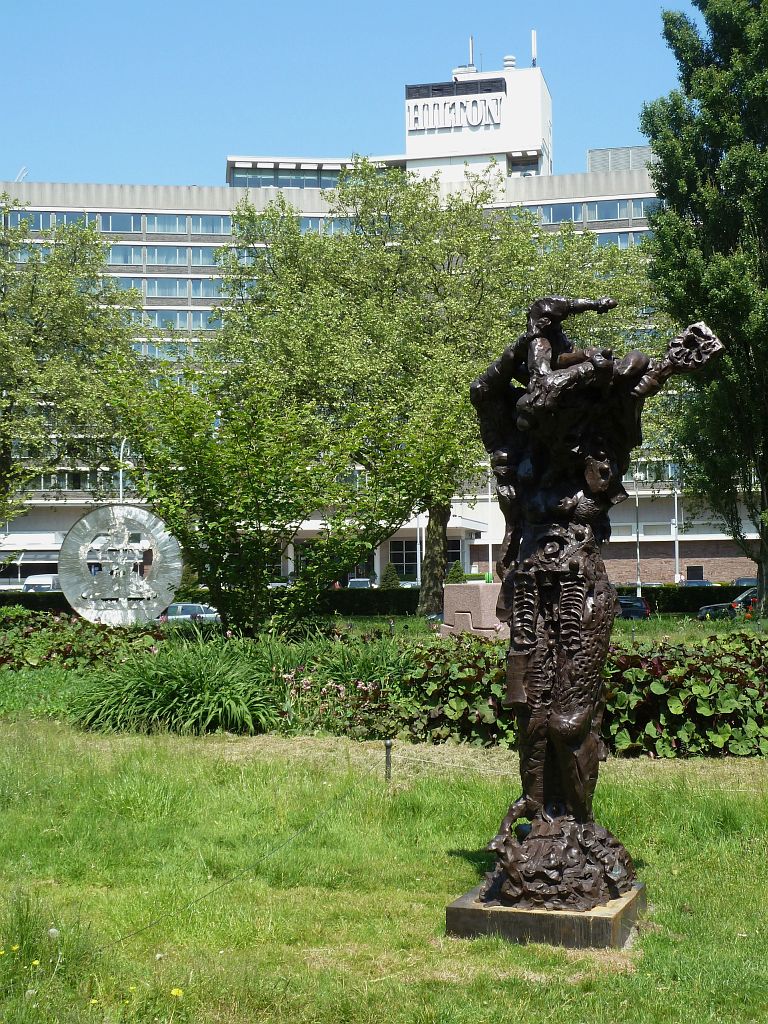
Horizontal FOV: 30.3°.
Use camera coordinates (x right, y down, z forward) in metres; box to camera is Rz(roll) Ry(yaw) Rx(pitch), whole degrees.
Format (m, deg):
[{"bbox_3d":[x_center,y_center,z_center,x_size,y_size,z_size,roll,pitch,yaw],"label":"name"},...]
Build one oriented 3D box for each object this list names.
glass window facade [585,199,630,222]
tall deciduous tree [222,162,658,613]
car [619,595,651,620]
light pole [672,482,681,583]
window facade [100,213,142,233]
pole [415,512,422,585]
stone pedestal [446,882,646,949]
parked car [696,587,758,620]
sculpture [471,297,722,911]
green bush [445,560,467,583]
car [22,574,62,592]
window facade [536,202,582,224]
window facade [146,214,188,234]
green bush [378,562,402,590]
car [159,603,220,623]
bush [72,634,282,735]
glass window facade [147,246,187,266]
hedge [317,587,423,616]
[{"bbox_3d":[19.311,-25.928,122.411,3.960,1.800,0.200,-1,-3,11],"label":"glass window facade"},{"bbox_3d":[2.313,-4.964,58.316,17.900,19.000,16.000,-1,-3,0],"label":"tall deciduous tree"},{"bbox_3d":[7.547,3.926,53.265,4.600,1.460,1.800,-1,-3,0],"label":"car"},{"bbox_3d":[16.945,1.854,82.011,0.300,7.130,0.300,-1,-3,0],"label":"light pole"},{"bbox_3d":[-23.026,-25.397,124.671,3.690,1.730,0.200,0,-3,-7],"label":"window facade"},{"bbox_3d":[2.000,2.178,82.004,0.300,6.850,0.300,-1,-3,0],"label":"pole"},{"bbox_3d":[0.788,1.893,6.755,0.770,0.133,0.730,-2,-3,21],"label":"stone pedestal"},{"bbox_3d":[13.043,3.330,48.786,4.400,1.580,1.800,-1,-3,0],"label":"parked car"},{"bbox_3d":[1.076,0.397,6.988,1.120,2.900,0.750,-2,-3,17],"label":"sculpture"},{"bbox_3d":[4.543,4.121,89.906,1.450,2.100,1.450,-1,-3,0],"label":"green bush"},{"bbox_3d":[-21.664,5.240,92.470,2.000,2.350,5.300,-1,-3,3],"label":"car"},{"bbox_3d":[15.273,-25.839,123.218,3.980,1.800,0.200,-1,-3,11],"label":"window facade"},{"bbox_3d":[-19.496,-25.770,127.449,3.780,1.800,0.200,0,-3,-8],"label":"window facade"},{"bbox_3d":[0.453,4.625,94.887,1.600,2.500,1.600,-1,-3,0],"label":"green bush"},{"bbox_3d":[-8.818,4.511,58.727,4.400,1.500,1.770,-1,-3,0],"label":"car"},{"bbox_3d":[-2.399,1.987,16.528,2.300,1.000,1.700,-1,-3,0],"label":"bush"},{"bbox_3d":[-19.061,-22.495,125.011,3.750,1.780,0.200,0,-3,-7],"label":"glass window facade"},{"bbox_3d":[-0.561,4.100,64.372,4.950,1.350,1.000,-1,-3,0],"label":"hedge"}]

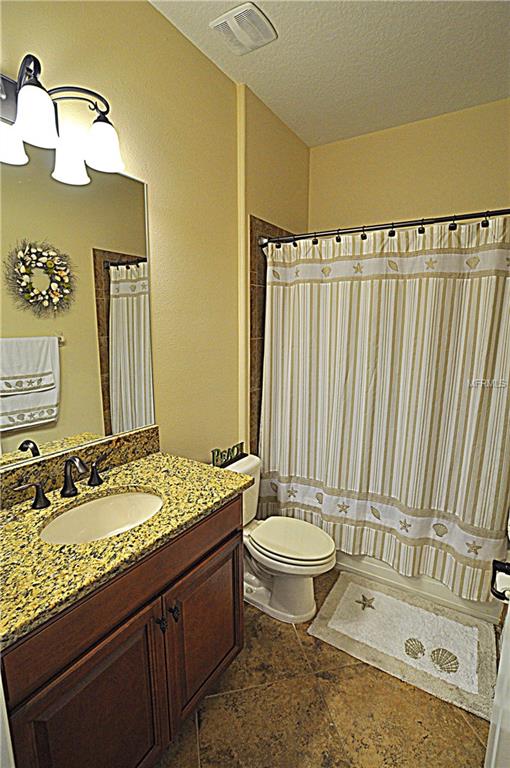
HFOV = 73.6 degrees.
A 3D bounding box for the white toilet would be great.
[{"bbox_3d":[0.064,0.803,1.791,0.730,0.730,0.420,6,10,33],"label":"white toilet"}]

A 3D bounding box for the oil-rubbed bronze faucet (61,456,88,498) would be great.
[{"bbox_3d":[-0.637,0.328,1.212,0.155,0.147,0.058,6,10,33],"label":"oil-rubbed bronze faucet"}]

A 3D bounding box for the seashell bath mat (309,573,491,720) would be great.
[{"bbox_3d":[0.700,1.190,1.633,0.745,0.020,0.485,6,10,33],"label":"seashell bath mat"}]

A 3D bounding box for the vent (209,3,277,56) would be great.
[{"bbox_3d":[-0.049,-1.598,1.564,0.240,0.035,0.231,6,10,33],"label":"vent"}]

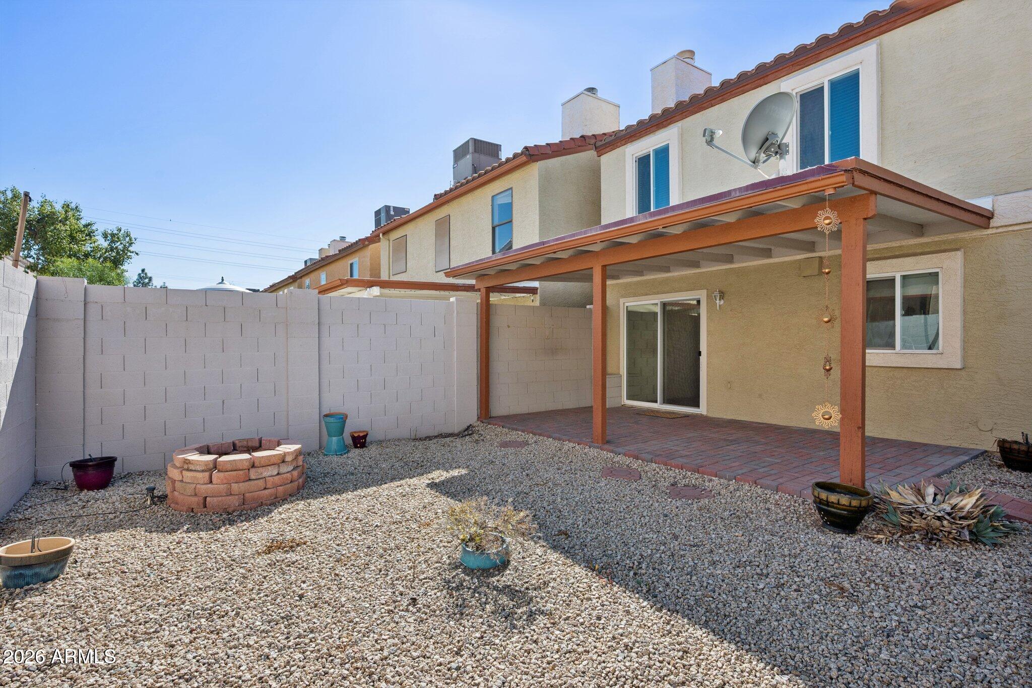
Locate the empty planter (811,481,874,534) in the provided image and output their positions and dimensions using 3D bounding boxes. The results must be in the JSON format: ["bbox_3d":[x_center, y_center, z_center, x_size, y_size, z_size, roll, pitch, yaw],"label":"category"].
[{"bbox_3d":[2.323,1.179,3.690,0.370,0.280,0.370,0,0,0],"label":"empty planter"}]

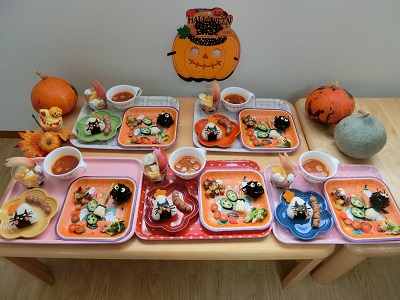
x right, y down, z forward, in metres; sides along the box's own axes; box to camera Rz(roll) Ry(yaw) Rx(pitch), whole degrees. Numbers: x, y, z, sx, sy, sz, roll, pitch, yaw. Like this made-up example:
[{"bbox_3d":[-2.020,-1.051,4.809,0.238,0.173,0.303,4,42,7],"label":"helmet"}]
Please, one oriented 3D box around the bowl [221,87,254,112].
[{"bbox_3d":[0.135,-0.174,1.037,0.122,0.055,0.102,-2,50,-3],"label":"bowl"}]

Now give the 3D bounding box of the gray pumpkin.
[{"bbox_3d":[0.490,-0.049,0.880,0.145,0.152,0.145,1,50,0],"label":"gray pumpkin"}]

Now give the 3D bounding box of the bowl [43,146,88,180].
[{"bbox_3d":[-0.380,0.049,0.839,0.122,0.055,0.102,11,51,8],"label":"bowl"}]

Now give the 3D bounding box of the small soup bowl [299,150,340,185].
[{"bbox_3d":[0.346,0.058,0.846,0.122,0.055,0.102,-7,50,-7],"label":"small soup bowl"}]

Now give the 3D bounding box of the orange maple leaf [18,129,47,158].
[{"bbox_3d":[-0.541,-0.017,0.956,0.105,0.020,0.108,1,49,-1],"label":"orange maple leaf"}]

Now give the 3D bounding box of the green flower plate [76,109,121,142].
[{"bbox_3d":[-0.347,-0.076,1.009,0.156,0.026,0.156,1,49,-1],"label":"green flower plate"}]

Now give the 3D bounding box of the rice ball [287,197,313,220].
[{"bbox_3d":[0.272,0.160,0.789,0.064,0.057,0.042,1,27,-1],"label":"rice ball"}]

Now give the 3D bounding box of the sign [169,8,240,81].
[{"bbox_3d":[0.018,-0.365,1.041,0.265,0.283,0.012,1,49,-1],"label":"sign"}]

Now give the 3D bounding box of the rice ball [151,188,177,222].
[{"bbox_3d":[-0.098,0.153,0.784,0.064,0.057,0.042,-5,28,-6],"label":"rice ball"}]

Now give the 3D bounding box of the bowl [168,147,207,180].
[{"bbox_3d":[-0.034,0.050,0.883,0.116,0.060,0.116,1,49,-1],"label":"bowl"}]

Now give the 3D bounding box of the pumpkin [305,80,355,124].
[{"bbox_3d":[0.451,-0.167,0.992,0.162,0.130,0.162,1,50,0],"label":"pumpkin"}]

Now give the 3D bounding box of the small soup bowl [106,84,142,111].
[{"bbox_3d":[-0.265,-0.183,1.037,0.122,0.055,0.102,-9,51,-8],"label":"small soup bowl"}]

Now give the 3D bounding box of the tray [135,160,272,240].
[{"bbox_3d":[0.011,0.134,0.804,0.350,0.019,0.246,0,50,-1],"label":"tray"}]

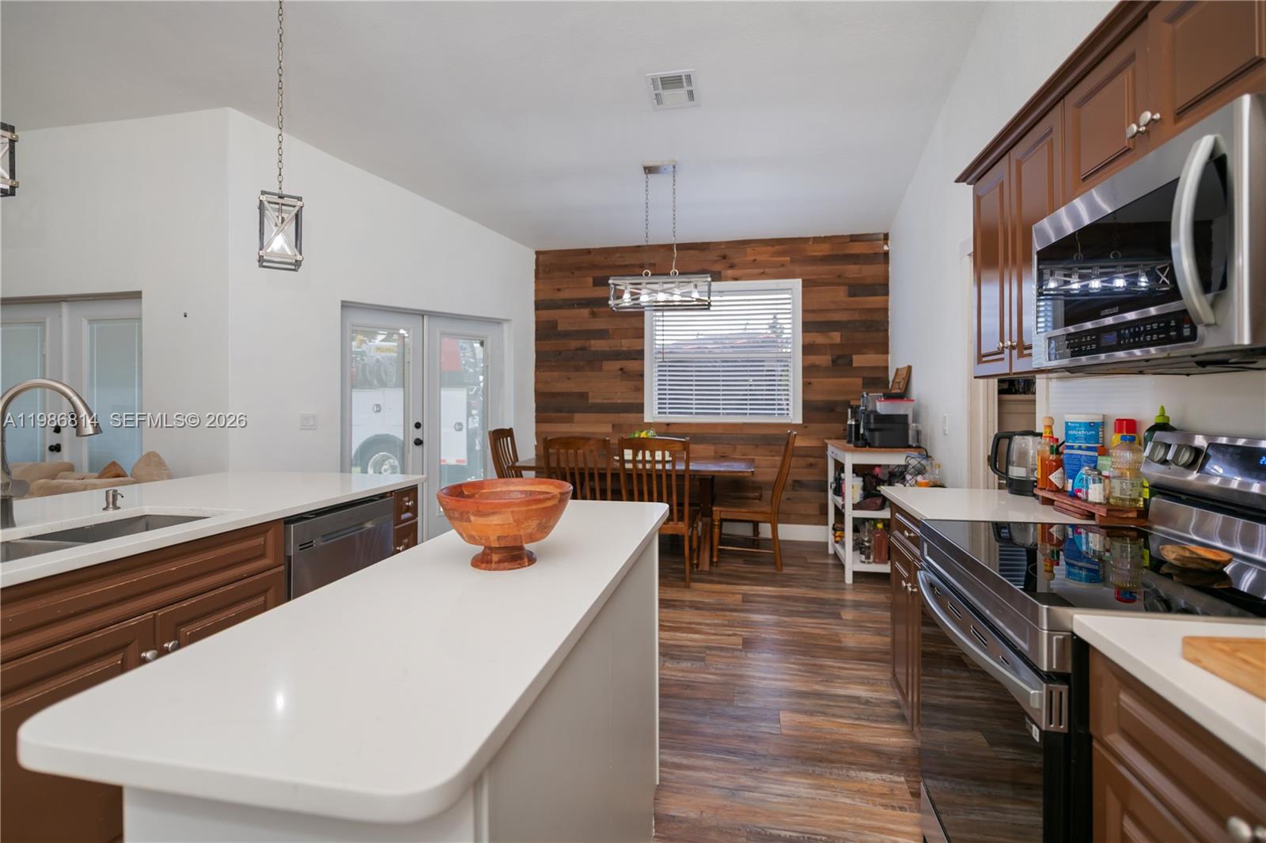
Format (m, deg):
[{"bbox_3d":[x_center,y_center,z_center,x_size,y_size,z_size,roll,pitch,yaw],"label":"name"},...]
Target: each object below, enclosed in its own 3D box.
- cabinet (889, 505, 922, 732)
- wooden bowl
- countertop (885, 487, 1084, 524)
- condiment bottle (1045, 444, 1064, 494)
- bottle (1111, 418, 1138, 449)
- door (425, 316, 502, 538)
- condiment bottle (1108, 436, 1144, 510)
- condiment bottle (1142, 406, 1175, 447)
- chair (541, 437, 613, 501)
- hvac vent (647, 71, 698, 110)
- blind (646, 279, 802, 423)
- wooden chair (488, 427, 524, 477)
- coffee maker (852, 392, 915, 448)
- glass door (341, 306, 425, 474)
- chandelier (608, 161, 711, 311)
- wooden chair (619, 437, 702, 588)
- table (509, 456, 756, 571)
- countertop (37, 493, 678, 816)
[{"bbox_3d":[1.317,0.769,2.152,0.600,0.870,0.660,0,2,11],"label":"cabinet"},{"bbox_3d":[-0.273,0.223,1.280,0.288,0.157,0.288,0,2,0],"label":"wooden bowl"},{"bbox_3d":[1.308,0.314,2.137,0.650,0.038,0.700,0,2,11],"label":"countertop"},{"bbox_3d":[1.396,0.142,1.971,0.047,0.174,0.047,0,2,11],"label":"condiment bottle"},{"bbox_3d":[1.489,0.115,1.804,0.072,0.241,0.072,0,2,11],"label":"bottle"},{"bbox_3d":[-1.549,0.058,5.542,0.045,1.996,0.779,2,3,45],"label":"door"},{"bbox_3d":[1.401,0.141,1.698,0.079,0.198,0.079,0,2,11],"label":"condiment bottle"},{"bbox_3d":[1.488,0.098,1.683,0.075,0.283,0.075,0,2,11],"label":"condiment bottle"},{"bbox_3d":[-0.334,0.613,4.450,0.470,1.020,0.620,0,2,11],"label":"chair"},{"bbox_3d":[0.255,-2.066,3.738,0.310,0.030,0.310,0,-12,11],"label":"hvac vent"},{"bbox_3d":[0.822,-0.646,5.525,1.420,1.320,0.060,0,2,11],"label":"blind"},{"bbox_3d":[-0.816,0.590,5.062,0.620,1.020,0.460,0,2,11],"label":"wooden chair"},{"bbox_3d":[1.804,-0.015,4.338,0.380,0.400,0.280,0,2,11],"label":"coffee maker"},{"bbox_3d":[-2.102,0.079,5.025,0.730,2.030,0.045,-2,3,-42],"label":"glass door"},{"bbox_3d":[0.210,-1.366,4.392,0.741,1.023,0.272,0,2,11],"label":"chandelier"},{"bbox_3d":[0.197,0.600,4.242,0.504,1.020,0.575,0,2,11],"label":"wooden chair"},{"bbox_3d":[0.056,0.719,4.969,1.880,0.770,0.950,0,2,11],"label":"table"},{"bbox_3d":[-0.272,0.315,1.312,0.528,0.030,1.516,0,2,11],"label":"countertop"}]

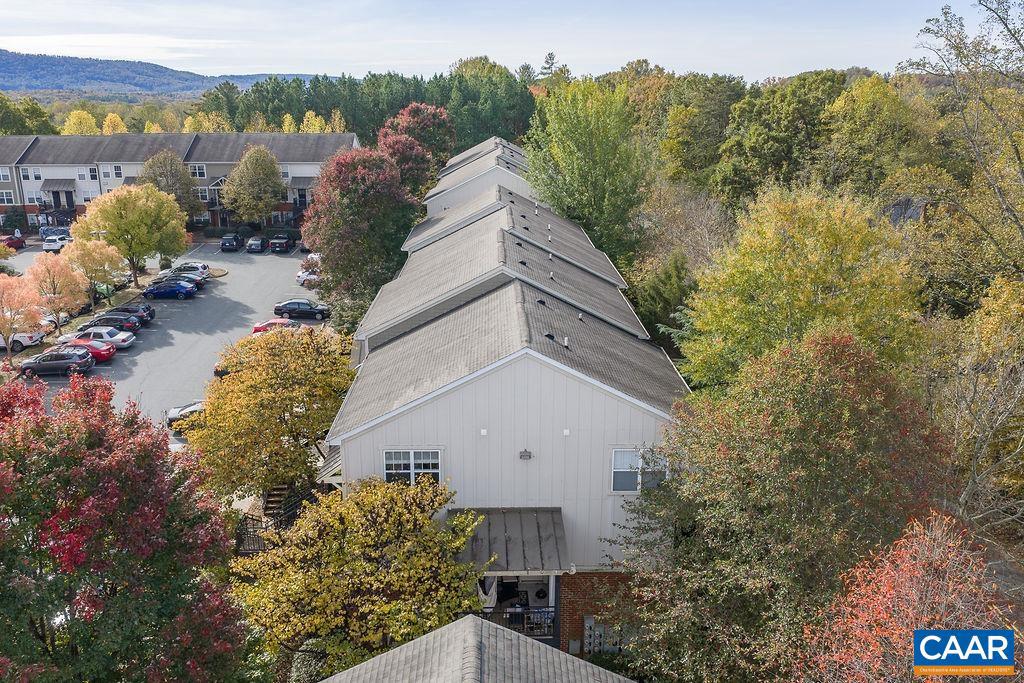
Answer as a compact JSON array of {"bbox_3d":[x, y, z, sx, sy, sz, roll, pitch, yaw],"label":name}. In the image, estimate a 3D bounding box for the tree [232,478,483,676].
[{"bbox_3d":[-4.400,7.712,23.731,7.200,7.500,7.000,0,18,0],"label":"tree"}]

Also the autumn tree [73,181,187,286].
[{"bbox_3d":[-33.443,-9.119,70.149,9.400,8.950,9.400,0,17,0],"label":"autumn tree"}]

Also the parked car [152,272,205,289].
[{"bbox_3d":[-30.792,-5.586,73.882,4.650,1.450,1.800,-1,17,-5],"label":"parked car"}]

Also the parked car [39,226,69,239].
[{"bbox_3d":[-53.600,-12.777,93.635,1.850,1.650,4.500,2,17,8],"label":"parked car"}]

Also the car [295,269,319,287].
[{"bbox_3d":[-17.200,-6.033,72.798,4.650,1.460,1.800,2,17,6],"label":"car"}]

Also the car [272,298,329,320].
[{"bbox_3d":[-16.150,-2.595,62.033,4.620,1.450,1.780,2,17,6],"label":"car"}]

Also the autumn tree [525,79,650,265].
[{"bbox_3d":[5.868,-10.596,61.094,9.800,18.190,9.800,-1,17,-5],"label":"autumn tree"}]

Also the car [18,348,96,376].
[{"bbox_3d":[-29.700,1.278,51.920,4.500,1.670,1.830,0,18,1],"label":"car"}]

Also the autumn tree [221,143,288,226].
[{"bbox_3d":[-30.700,-18.024,95.072,7.600,10.500,7.600,0,18,0],"label":"autumn tree"}]

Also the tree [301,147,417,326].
[{"bbox_3d":[-12.027,-8.414,62.814,9.600,13.410,9.600,-1,17,-5],"label":"tree"}]

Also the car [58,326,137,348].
[{"bbox_3d":[-28.650,-0.230,54.600,5.200,1.460,1.950,0,17,-1],"label":"car"}]

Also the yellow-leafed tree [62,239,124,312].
[{"bbox_3d":[-34.000,-5.278,63.672,5.200,6.000,5.200,0,18,0],"label":"yellow-leafed tree"}]

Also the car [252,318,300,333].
[{"bbox_3d":[-16.500,-1.074,58.727,4.550,1.450,1.790,1,18,2],"label":"car"}]

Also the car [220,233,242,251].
[{"bbox_3d":[-32.567,-11.761,92.325,1.840,1.700,4.500,-1,17,-5],"label":"car"}]

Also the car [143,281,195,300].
[{"bbox_3d":[-29.600,-4.500,68.654,4.500,1.450,1.790,1,18,3],"label":"car"}]

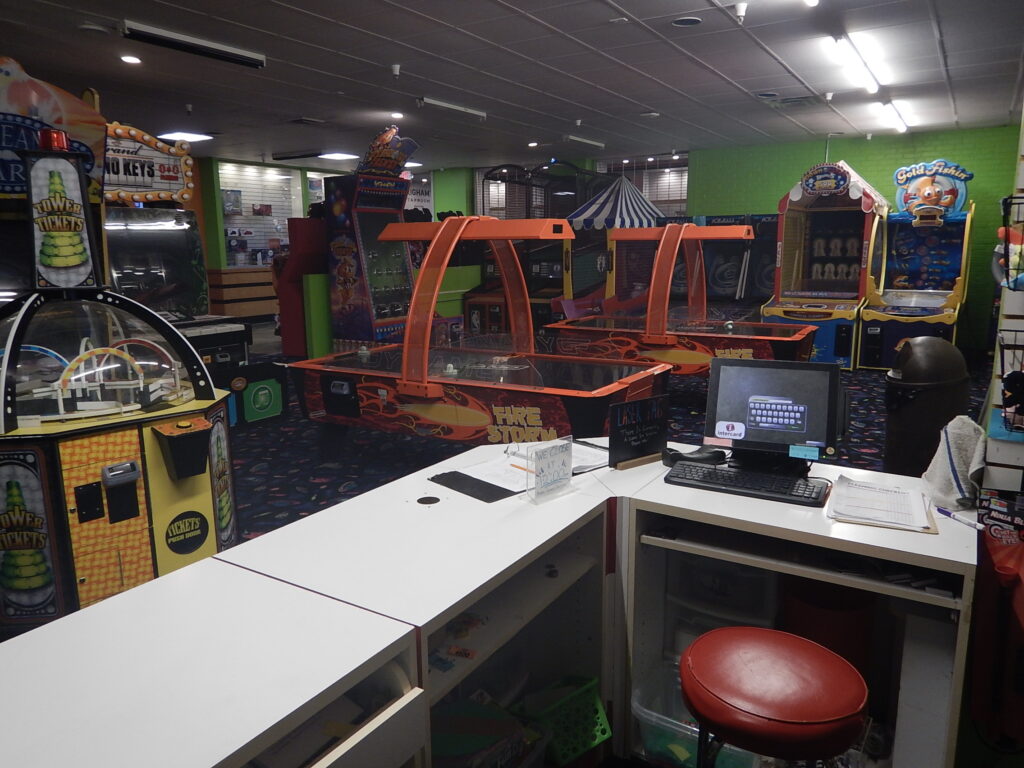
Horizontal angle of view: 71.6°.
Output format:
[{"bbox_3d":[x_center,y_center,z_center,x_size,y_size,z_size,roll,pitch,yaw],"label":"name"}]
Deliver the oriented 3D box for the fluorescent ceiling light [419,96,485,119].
[{"bbox_3d":[-0.689,-3.209,8.325,0.110,0.100,1.210,7,13,32],"label":"fluorescent ceiling light"}]

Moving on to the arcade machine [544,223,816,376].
[{"bbox_3d":[1.733,-0.744,7.418,2.520,1.840,1.320,6,13,31],"label":"arcade machine"}]

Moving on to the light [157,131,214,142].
[{"bbox_3d":[-4.893,-3.678,10.631,0.600,0.060,0.590,7,13,32],"label":"light"}]

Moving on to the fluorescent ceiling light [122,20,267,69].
[{"bbox_3d":[-2.465,-2.627,5.545,0.120,0.110,1.210,7,13,32],"label":"fluorescent ceiling light"}]

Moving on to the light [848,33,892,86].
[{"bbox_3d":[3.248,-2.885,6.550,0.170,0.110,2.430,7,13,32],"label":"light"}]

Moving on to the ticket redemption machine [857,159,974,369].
[{"bbox_3d":[5.158,-1.514,9.020,1.020,2.540,1.500,7,13,32],"label":"ticket redemption machine"}]

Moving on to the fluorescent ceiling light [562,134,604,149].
[{"bbox_3d":[1.141,-3.721,10.992,0.130,0.100,1.260,6,13,32],"label":"fluorescent ceiling light"}]

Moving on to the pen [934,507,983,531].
[{"bbox_3d":[1.191,0.358,1.884,0.012,0.012,0.132,-6,13,-25],"label":"pen"}]

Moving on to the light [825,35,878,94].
[{"bbox_3d":[3.190,-2.866,6.434,0.200,0.110,2.360,6,13,32],"label":"light"}]

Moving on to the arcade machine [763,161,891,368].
[{"bbox_3d":[4.429,-1.728,10.008,1.210,2.750,2.000,6,13,32],"label":"arcade machine"}]

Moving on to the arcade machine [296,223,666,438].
[{"bbox_3d":[-0.271,-0.271,5.114,2.520,1.830,1.320,6,13,31],"label":"arcade machine"}]

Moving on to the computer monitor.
[{"bbox_3d":[0.792,0.101,2.160,0.380,0.355,0.240,3,11,19],"label":"computer monitor"}]

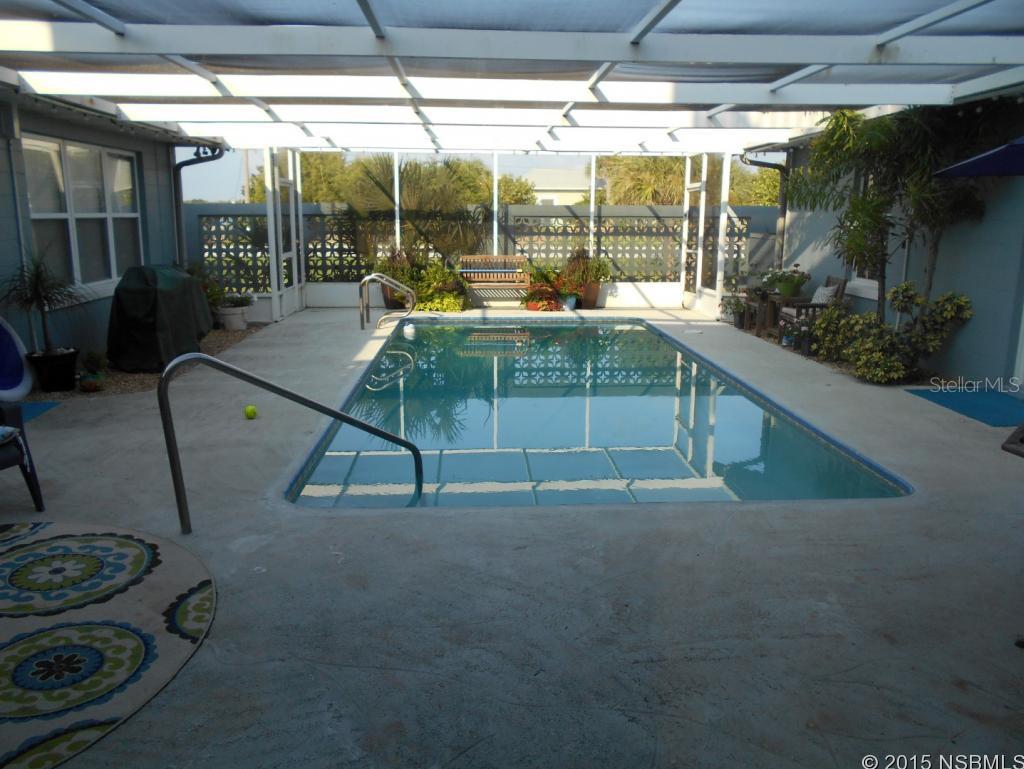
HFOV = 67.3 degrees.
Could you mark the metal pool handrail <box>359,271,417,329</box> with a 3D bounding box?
[{"bbox_3d":[-1.764,-1.219,11.019,0.815,0.750,0.704,0,13,-3],"label":"metal pool handrail"}]

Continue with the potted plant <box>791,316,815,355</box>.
[{"bbox_3d":[3.375,-0.573,8.938,0.285,0.435,0.285,0,13,-3],"label":"potted plant"}]

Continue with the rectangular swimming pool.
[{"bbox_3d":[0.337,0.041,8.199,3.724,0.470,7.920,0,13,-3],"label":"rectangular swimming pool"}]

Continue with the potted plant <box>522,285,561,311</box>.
[{"bbox_3d":[0.496,-1.465,12.917,0.640,0.426,0.512,0,13,-3],"label":"potted plant"}]

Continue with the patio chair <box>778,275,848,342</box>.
[{"bbox_3d":[3.708,-0.975,9.843,0.825,0.830,0.654,0,13,-3],"label":"patio chair"}]

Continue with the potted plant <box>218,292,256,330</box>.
[{"bbox_3d":[-3.828,-1.028,10.690,0.491,0.500,0.491,0,13,-3],"label":"potted plant"}]

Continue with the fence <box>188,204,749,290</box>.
[{"bbox_3d":[-0.678,-2.324,13.798,9.876,1.711,0.200,0,13,-3],"label":"fence"}]

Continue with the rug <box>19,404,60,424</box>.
[{"bbox_3d":[-4.221,0.277,5.925,0.896,0.015,1.218,0,13,-3],"label":"rug"}]

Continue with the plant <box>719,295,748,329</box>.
[{"bbox_3d":[3.149,-1.040,10.938,0.434,0.478,0.390,0,13,-3],"label":"plant"}]

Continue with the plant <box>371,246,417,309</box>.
[{"bbox_3d":[-1.950,-1.740,12.669,0.752,1.049,0.677,0,13,-3],"label":"plant"}]

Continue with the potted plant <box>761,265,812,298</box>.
[{"bbox_3d":[3.592,-1.353,10.067,0.641,0.430,0.545,0,13,-3],"label":"potted plant"}]

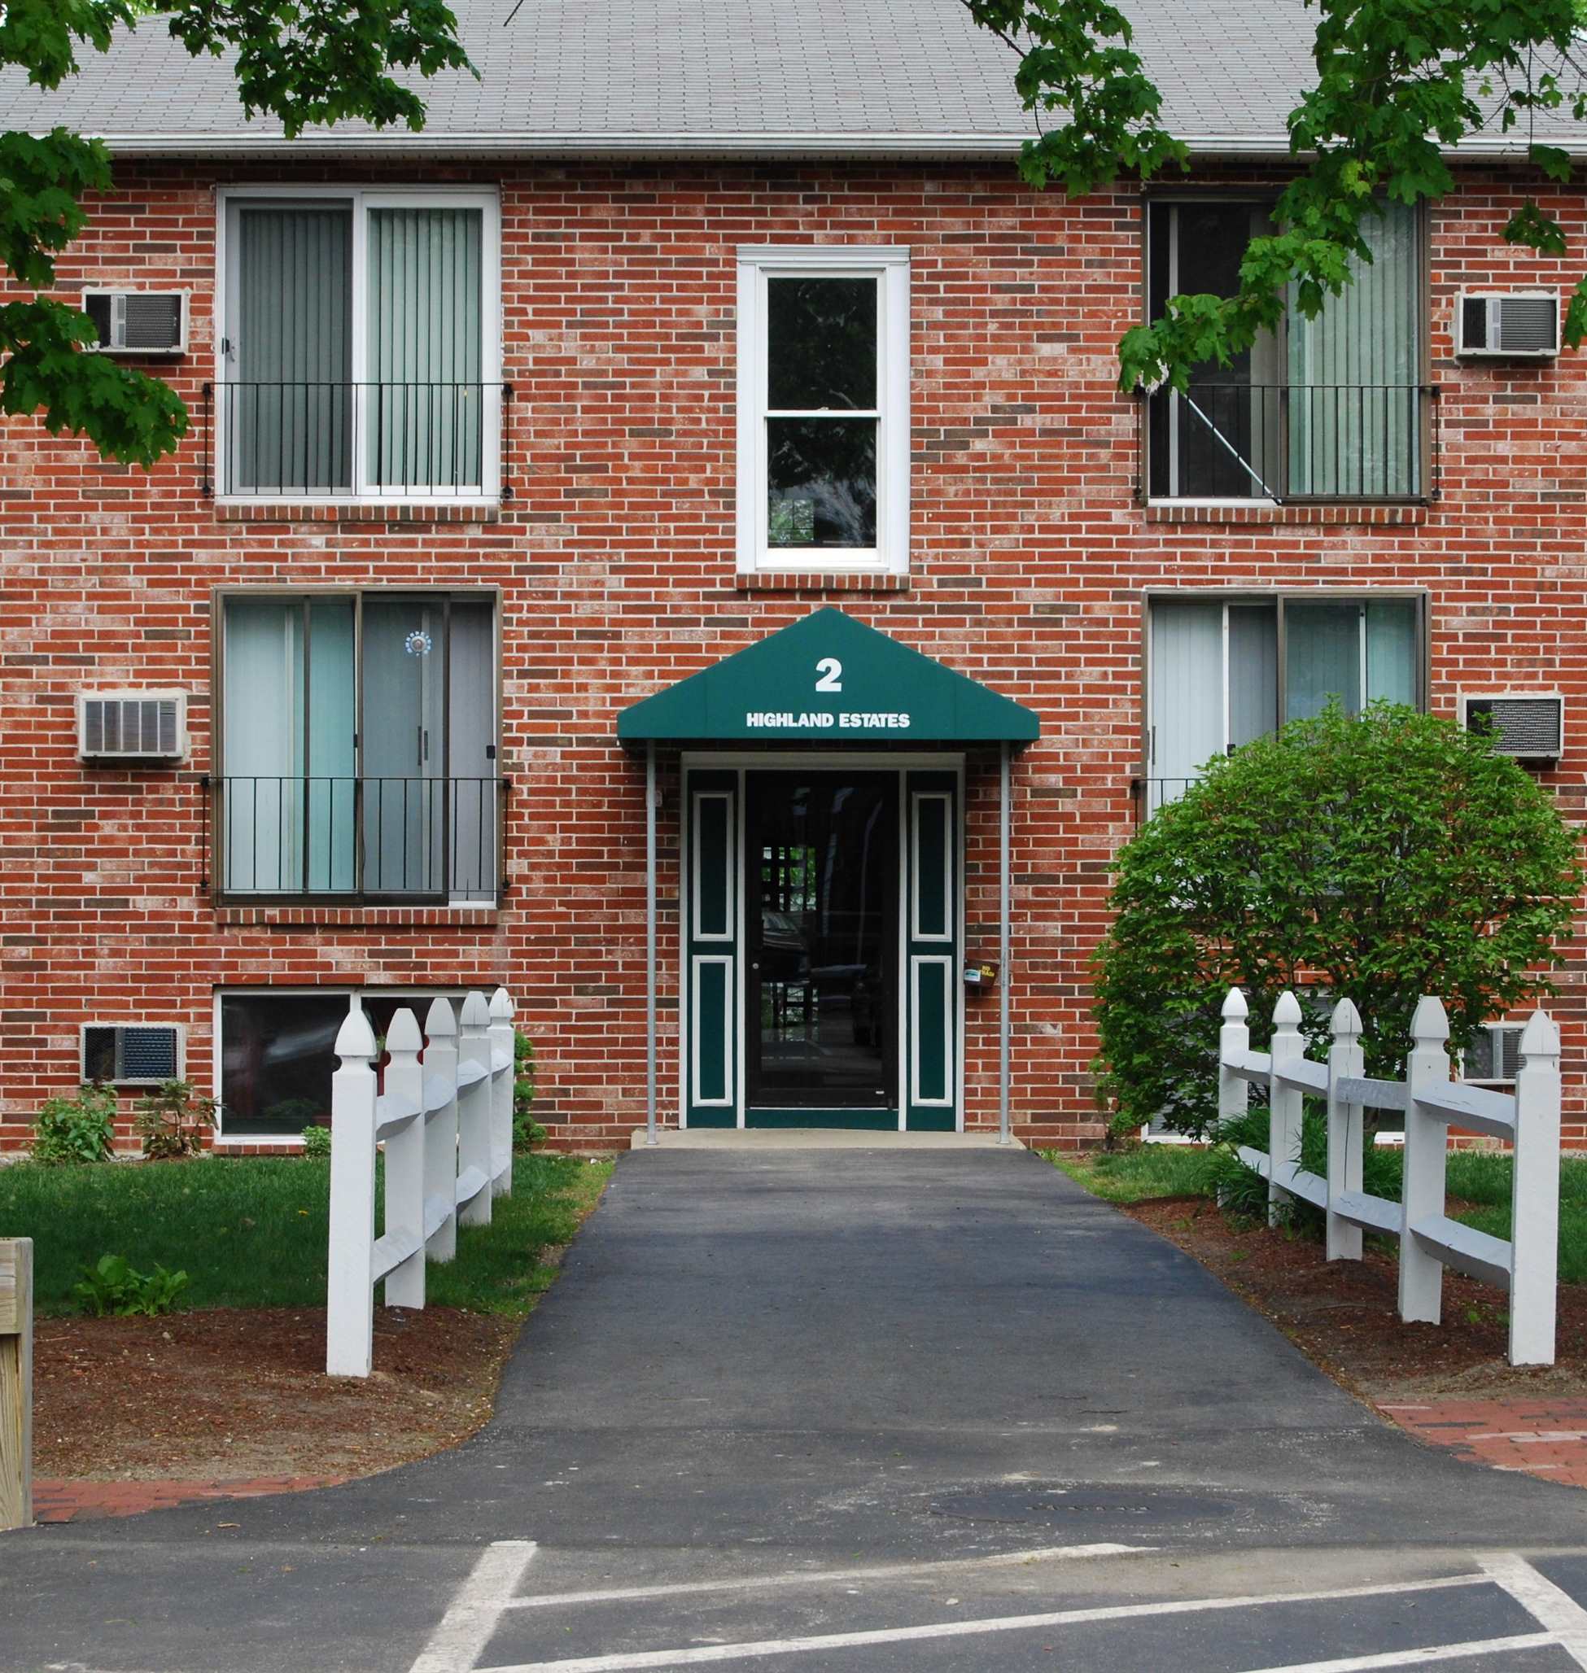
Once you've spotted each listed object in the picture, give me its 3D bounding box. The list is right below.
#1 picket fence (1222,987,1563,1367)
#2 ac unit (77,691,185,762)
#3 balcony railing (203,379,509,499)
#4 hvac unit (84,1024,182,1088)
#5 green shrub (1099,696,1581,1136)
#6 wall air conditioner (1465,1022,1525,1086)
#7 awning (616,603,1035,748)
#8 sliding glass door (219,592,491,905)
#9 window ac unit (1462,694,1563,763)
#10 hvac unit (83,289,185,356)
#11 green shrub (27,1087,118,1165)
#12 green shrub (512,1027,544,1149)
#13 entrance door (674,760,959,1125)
[{"bbox_3d":[2.378,1.276,24.174,0.180,1.300,10.200,0,-2,-1],"label":"picket fence"},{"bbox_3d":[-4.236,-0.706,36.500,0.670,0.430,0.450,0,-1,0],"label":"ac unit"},{"bbox_3d":[-2.802,-2.532,36.514,1.920,0.770,0.100,0,-1,-1],"label":"balcony railing"},{"bbox_3d":[-4.213,1.395,36.380,0.660,0.400,0.420,0,-1,0],"label":"hvac unit"},{"bbox_3d":[3.289,0.575,34.600,2.930,2.720,2.600,0,-1,-1],"label":"green shrub"},{"bbox_3d":[4.574,1.395,36.380,0.660,0.400,0.420,0,-1,0],"label":"wall air conditioner"},{"bbox_3d":[0.214,-0.985,35.670,2.587,0.826,1.250,0,-2,-1],"label":"awning"},{"bbox_3d":[-2.797,-0.577,36.603,1.830,2.020,0.130,0,-1,-1],"label":"sliding glass door"},{"bbox_3d":[4.587,-0.698,36.380,0.660,0.400,0.420,0,-1,0],"label":"window ac unit"},{"bbox_3d":[-4.169,-3.245,36.265,0.679,0.409,0.350,0,-2,-1],"label":"hvac unit"},{"bbox_3d":[-4.545,1.828,35.950,0.580,0.510,0.500,0,-1,0],"label":"green shrub"},{"bbox_3d":[-1.737,1.589,35.700,0.380,0.760,0.380,0,-2,-1],"label":"green shrub"},{"bbox_3d":[0.181,0.688,36.520,1.790,2.380,0.120,0,-1,0],"label":"entrance door"}]

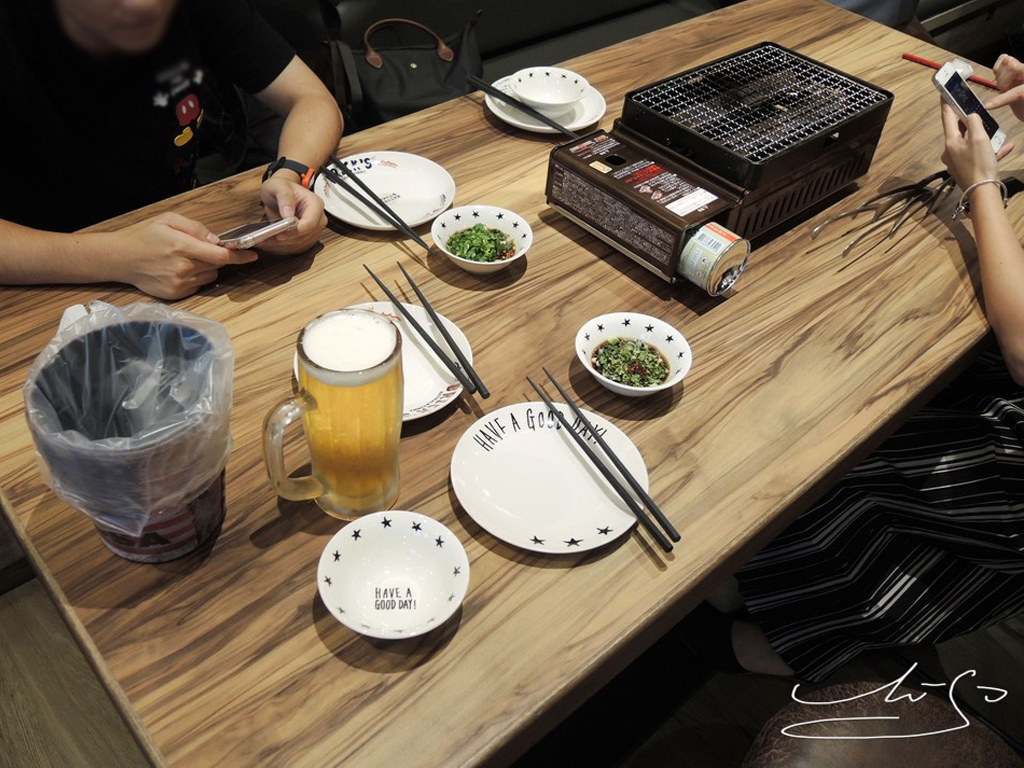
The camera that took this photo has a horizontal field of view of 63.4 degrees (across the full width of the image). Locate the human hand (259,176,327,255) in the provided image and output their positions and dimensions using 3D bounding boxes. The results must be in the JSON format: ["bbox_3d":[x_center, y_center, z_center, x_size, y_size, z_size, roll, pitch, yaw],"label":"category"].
[{"bbox_3d":[-0.237,-0.180,0.891,0.080,0.075,0.090,18,45,12],"label":"human hand"}]

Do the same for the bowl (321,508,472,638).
[{"bbox_3d":[-0.089,0.153,0.628,0.112,0.042,0.112,3,44,-3],"label":"bowl"}]

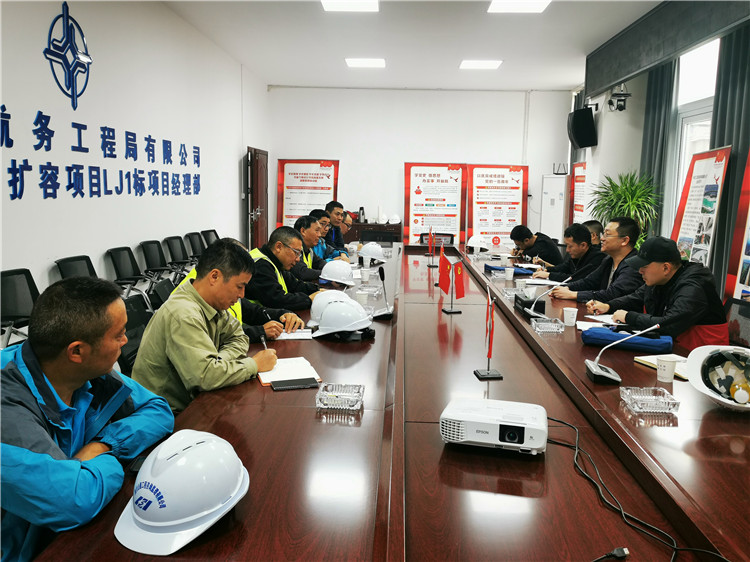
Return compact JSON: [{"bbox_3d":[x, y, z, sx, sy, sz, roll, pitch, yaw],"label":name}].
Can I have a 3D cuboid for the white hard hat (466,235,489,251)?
[{"bbox_3d":[1.215,-0.449,7.512,0.280,0.180,0.220,7,8,5],"label":"white hard hat"}]

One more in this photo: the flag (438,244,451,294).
[{"bbox_3d":[0.449,-0.055,3.879,0.030,0.250,0.140,-2,9,-20],"label":"flag"}]

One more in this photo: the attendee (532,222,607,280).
[{"bbox_3d":[1.491,0.175,4.800,0.720,1.170,0.520,1,8,-1],"label":"attendee"}]

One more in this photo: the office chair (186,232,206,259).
[{"bbox_3d":[-1.933,-0.130,7.476,0.570,0.850,0.570,2,9,2],"label":"office chair"}]

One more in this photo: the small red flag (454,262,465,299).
[{"bbox_3d":[0.513,-0.003,3.802,0.030,0.210,0.140,-1,9,-15],"label":"small red flag"}]

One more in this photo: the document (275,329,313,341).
[{"bbox_3d":[-0.382,0.244,2.934,0.210,0.012,0.200,0,8,-5],"label":"document"}]

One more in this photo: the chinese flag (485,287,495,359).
[{"bbox_3d":[0.460,0.160,2.537,0.050,0.250,0.300,1,8,2],"label":"chinese flag"}]

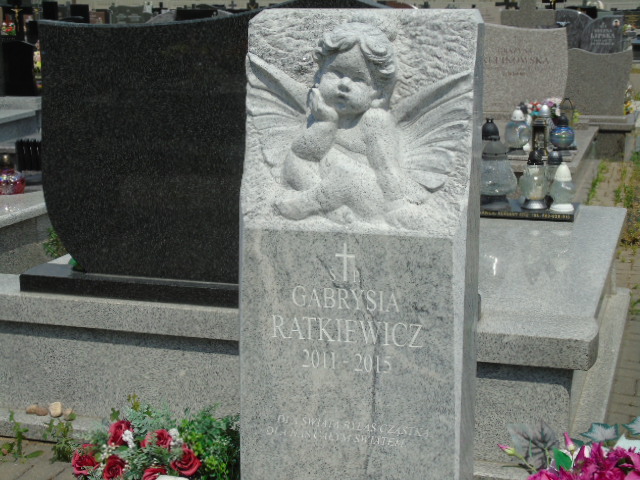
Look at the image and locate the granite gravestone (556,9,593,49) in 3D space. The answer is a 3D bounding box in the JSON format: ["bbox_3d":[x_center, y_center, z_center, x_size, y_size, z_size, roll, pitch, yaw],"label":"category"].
[{"bbox_3d":[3.123,-2.494,14.700,0.700,0.900,0.120,3,11,16],"label":"granite gravestone"}]

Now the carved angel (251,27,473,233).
[{"bbox_3d":[0.088,-0.257,2.550,0.500,0.460,0.140,3,11,14],"label":"carved angel"}]

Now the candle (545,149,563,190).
[{"bbox_3d":[1.087,-0.287,5.300,0.105,0.250,0.105,3,11,16],"label":"candle"}]

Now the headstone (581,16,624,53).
[{"bbox_3d":[3.574,-2.448,14.500,0.560,0.820,0.120,3,11,16],"label":"headstone"}]

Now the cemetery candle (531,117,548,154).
[{"bbox_3d":[1.439,-0.687,7.500,0.105,0.245,0.105,3,11,16],"label":"cemetery candle"}]

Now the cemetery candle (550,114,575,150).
[{"bbox_3d":[1.587,-0.707,7.500,0.155,0.240,0.155,3,11,16],"label":"cemetery candle"}]

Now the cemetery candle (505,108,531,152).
[{"bbox_3d":[1.292,-0.720,7.500,0.168,0.285,0.168,3,11,16],"label":"cemetery candle"}]

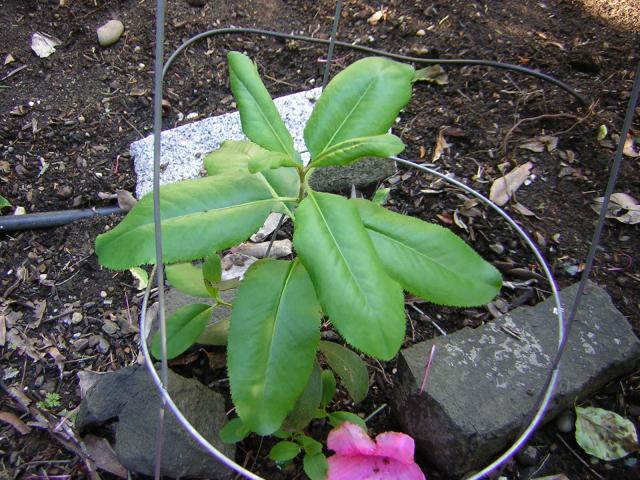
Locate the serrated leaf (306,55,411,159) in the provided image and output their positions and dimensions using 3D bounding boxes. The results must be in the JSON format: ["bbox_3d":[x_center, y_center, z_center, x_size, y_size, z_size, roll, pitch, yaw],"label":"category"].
[{"bbox_3d":[0.026,-0.079,0.417,0.052,0.022,0.091,40,69,9],"label":"serrated leaf"}]

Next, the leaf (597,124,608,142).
[{"bbox_3d":[0.334,-0.125,0.787,0.014,0.009,0.028,18,51,14],"label":"leaf"}]

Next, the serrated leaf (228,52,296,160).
[{"bbox_3d":[-0.043,-0.107,0.525,0.040,0.020,0.129,-18,55,-16],"label":"serrated leaf"}]

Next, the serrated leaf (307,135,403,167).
[{"bbox_3d":[0.022,-0.051,0.403,0.059,0.016,0.026,-13,62,-2],"label":"serrated leaf"}]

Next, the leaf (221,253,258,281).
[{"bbox_3d":[-0.080,0.025,0.632,0.047,0.010,0.038,-9,50,-9],"label":"leaf"}]

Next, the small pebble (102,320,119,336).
[{"bbox_3d":[-0.212,0.090,0.673,0.017,0.010,0.015,-8,48,-9],"label":"small pebble"}]

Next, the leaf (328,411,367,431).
[{"bbox_3d":[0.022,0.140,0.513,0.031,0.008,0.021,20,51,6],"label":"leaf"}]

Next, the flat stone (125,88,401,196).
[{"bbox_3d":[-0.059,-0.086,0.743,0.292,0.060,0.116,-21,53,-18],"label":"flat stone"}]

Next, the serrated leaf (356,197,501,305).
[{"bbox_3d":[0.068,0.007,0.516,0.152,0.022,0.062,25,58,10],"label":"serrated leaf"}]

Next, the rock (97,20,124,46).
[{"bbox_3d":[-0.286,-0.282,0.908,0.027,0.022,0.038,25,53,19],"label":"rock"}]

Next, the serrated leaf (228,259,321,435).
[{"bbox_3d":[-0.028,0.069,0.434,0.059,0.021,0.116,8,66,5],"label":"serrated leaf"}]

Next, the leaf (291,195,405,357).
[{"bbox_3d":[0.014,0.017,0.385,0.051,0.020,0.110,-19,71,-16],"label":"leaf"}]

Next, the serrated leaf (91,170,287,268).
[{"bbox_3d":[-0.074,-0.009,0.397,0.118,0.020,0.053,-16,69,-6],"label":"serrated leaf"}]

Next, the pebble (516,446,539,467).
[{"bbox_3d":[0.166,0.172,0.531,0.015,0.014,0.016,8,50,5],"label":"pebble"}]

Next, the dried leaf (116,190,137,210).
[{"bbox_3d":[-0.200,-0.041,0.689,0.028,0.021,0.023,23,52,17],"label":"dried leaf"}]

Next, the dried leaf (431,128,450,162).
[{"bbox_3d":[0.137,-0.108,0.763,0.023,0.014,0.054,14,50,11],"label":"dried leaf"}]

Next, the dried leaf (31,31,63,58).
[{"bbox_3d":[-0.371,-0.262,0.898,0.041,0.015,0.050,-19,52,-17],"label":"dried leaf"}]

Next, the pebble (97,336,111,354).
[{"bbox_3d":[-0.193,0.094,0.593,0.012,0.010,0.015,-19,52,-17],"label":"pebble"}]

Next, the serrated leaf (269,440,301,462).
[{"bbox_3d":[-0.031,0.185,0.578,0.027,0.006,0.020,-10,53,-11],"label":"serrated leaf"}]

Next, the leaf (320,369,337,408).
[{"bbox_3d":[0.006,0.117,0.522,0.014,0.007,0.029,2,80,0],"label":"leaf"}]

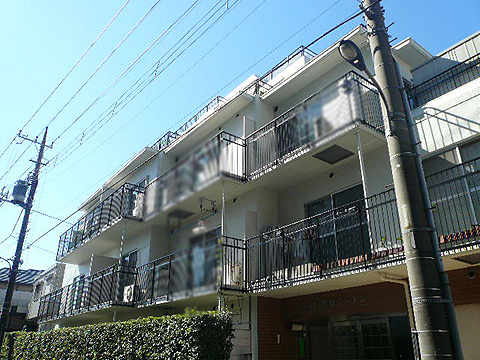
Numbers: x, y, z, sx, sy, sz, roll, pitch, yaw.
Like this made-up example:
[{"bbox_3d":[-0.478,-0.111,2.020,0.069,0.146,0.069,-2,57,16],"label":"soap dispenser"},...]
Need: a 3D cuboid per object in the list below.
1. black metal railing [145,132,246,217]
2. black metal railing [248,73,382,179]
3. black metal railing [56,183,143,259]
[{"bbox_3d":[-1.492,0.122,11.279,0.760,1.180,4.530,17,-29,-34],"label":"black metal railing"},{"bbox_3d":[1.553,-0.964,8.852,1.000,1.180,3.400,17,-29,-34],"label":"black metal railing"},{"bbox_3d":[-5.773,1.958,15.385,0.690,1.180,7.750,17,-29,-34],"label":"black metal railing"}]

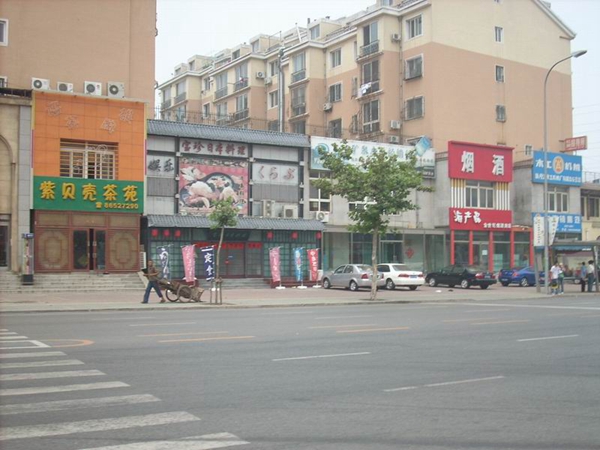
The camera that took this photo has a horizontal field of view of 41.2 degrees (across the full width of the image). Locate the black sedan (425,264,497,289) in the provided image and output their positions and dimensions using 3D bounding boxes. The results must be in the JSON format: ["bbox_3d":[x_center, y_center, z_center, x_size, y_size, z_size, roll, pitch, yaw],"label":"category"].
[{"bbox_3d":[9.904,3.209,49.200,1.770,1.430,4.700,2,-3,-30],"label":"black sedan"}]

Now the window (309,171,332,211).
[{"bbox_3d":[1.200,-2.098,49.165,1.590,2.582,0.150,2,-3,-30],"label":"window"}]

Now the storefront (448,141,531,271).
[{"bbox_3d":[13.173,-0.696,59.520,7.829,10.148,3.200,2,-3,-29],"label":"storefront"}]

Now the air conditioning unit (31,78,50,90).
[{"bbox_3d":[-13.778,-7.448,42.399,0.804,0.652,0.300,2,-3,-30],"label":"air conditioning unit"}]

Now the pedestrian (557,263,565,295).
[{"bbox_3d":[13.019,2.686,39.800,0.450,1.600,0.320,1,-3,-10],"label":"pedestrian"}]

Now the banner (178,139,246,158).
[{"bbox_3d":[-5.337,-4.736,49.195,4.553,0.899,0.080,2,-3,-29],"label":"banner"}]

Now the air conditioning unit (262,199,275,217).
[{"bbox_3d":[-1.966,-0.983,50.568,0.800,1.070,0.340,2,-3,-29],"label":"air conditioning unit"}]

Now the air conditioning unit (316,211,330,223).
[{"bbox_3d":[1.401,-0.461,48.832,0.813,0.593,0.300,2,-3,-30],"label":"air conditioning unit"}]

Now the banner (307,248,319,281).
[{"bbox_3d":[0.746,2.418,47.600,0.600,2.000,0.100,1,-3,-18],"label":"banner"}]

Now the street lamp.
[{"bbox_3d":[12.799,-2.392,38.543,0.350,11.550,2.770,2,-3,-32],"label":"street lamp"}]

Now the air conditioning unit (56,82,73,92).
[{"bbox_3d":[-12.658,-7.387,43.036,0.786,0.558,0.280,2,-3,-30],"label":"air conditioning unit"}]

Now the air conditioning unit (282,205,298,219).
[{"bbox_3d":[-0.548,-0.804,47.500,0.880,0.790,0.340,2,-3,-30],"label":"air conditioning unit"}]

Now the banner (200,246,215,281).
[{"bbox_3d":[-5.256,2.187,45.300,0.720,1.930,0.060,-1,-3,12],"label":"banner"}]

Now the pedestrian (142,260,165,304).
[{"bbox_3d":[-5.505,2.145,29.900,0.750,1.630,0.500,2,-3,-33],"label":"pedestrian"}]

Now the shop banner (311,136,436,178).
[{"bbox_3d":[4.842,-4.243,51.180,9.736,2.056,0.200,2,-3,-30],"label":"shop banner"}]

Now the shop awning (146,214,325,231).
[{"bbox_3d":[-3.412,-0.029,44.912,10.788,0.641,0.800,2,-3,-30],"label":"shop awning"}]

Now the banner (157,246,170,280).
[{"bbox_3d":[-6.857,1.947,40.072,0.660,1.781,0.100,1,-3,-24],"label":"banner"}]

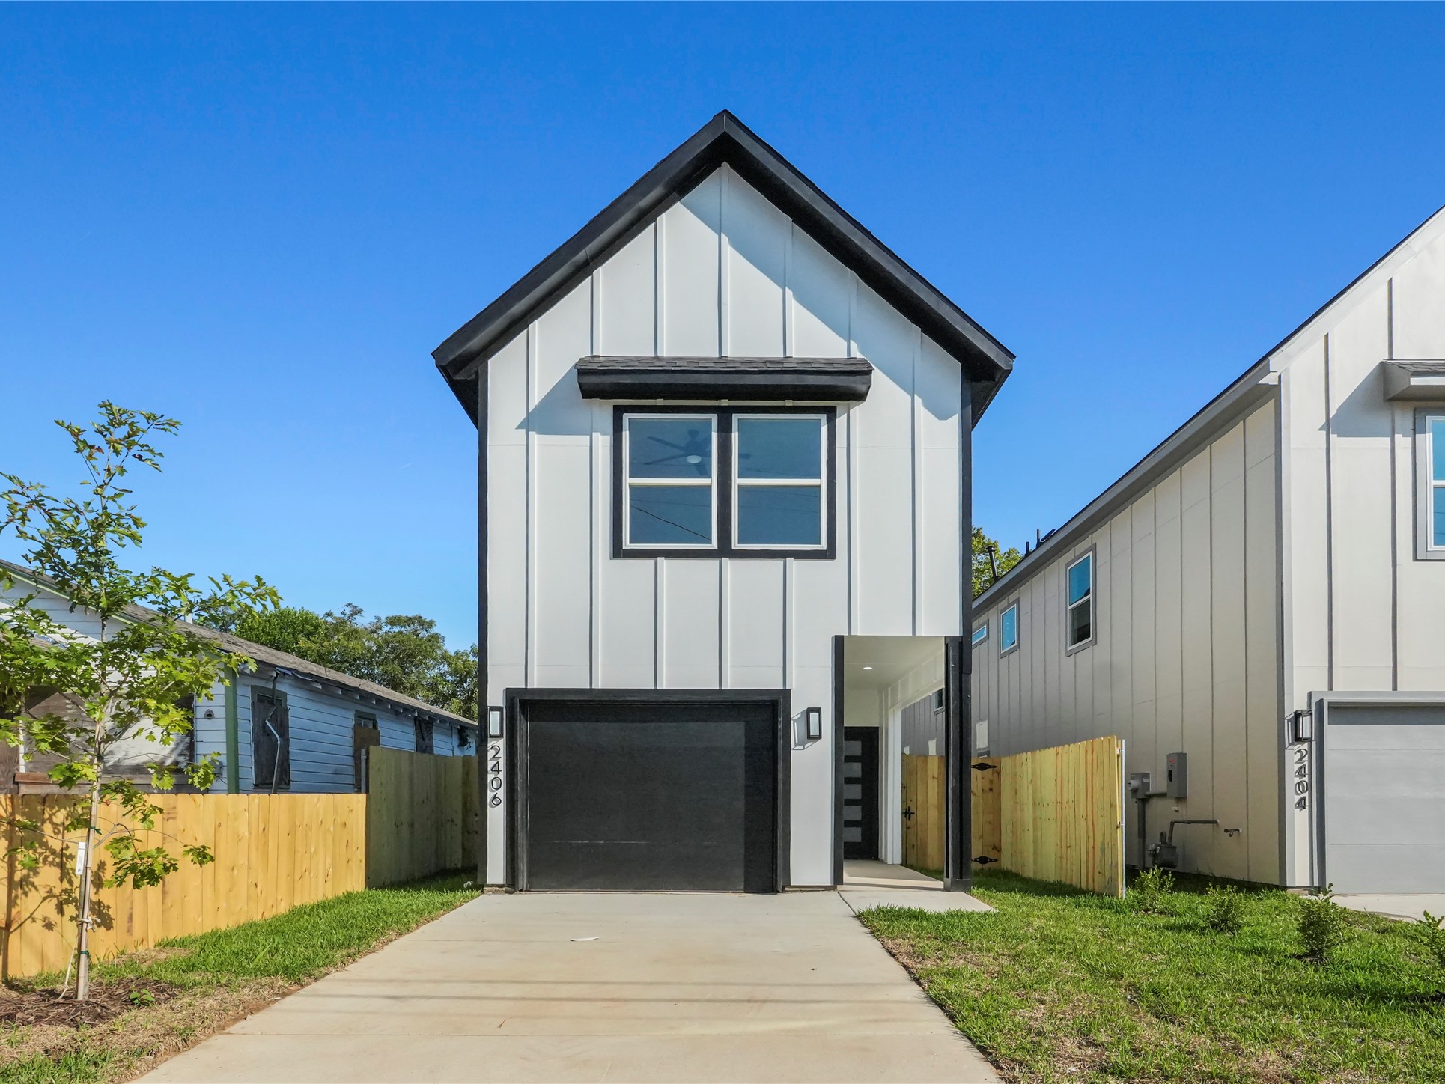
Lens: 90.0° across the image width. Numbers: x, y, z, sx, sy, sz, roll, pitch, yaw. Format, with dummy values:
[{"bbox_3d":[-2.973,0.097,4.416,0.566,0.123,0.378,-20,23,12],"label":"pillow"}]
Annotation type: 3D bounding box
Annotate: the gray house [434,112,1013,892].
[{"bbox_3d":[0.020,-0.300,12.300,5.850,8.000,10.000,0,0,0],"label":"gray house"}]

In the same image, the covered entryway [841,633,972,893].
[{"bbox_3d":[1.930,2.400,8.900,1.420,2.680,2.600,0,0,0],"label":"covered entryway"}]

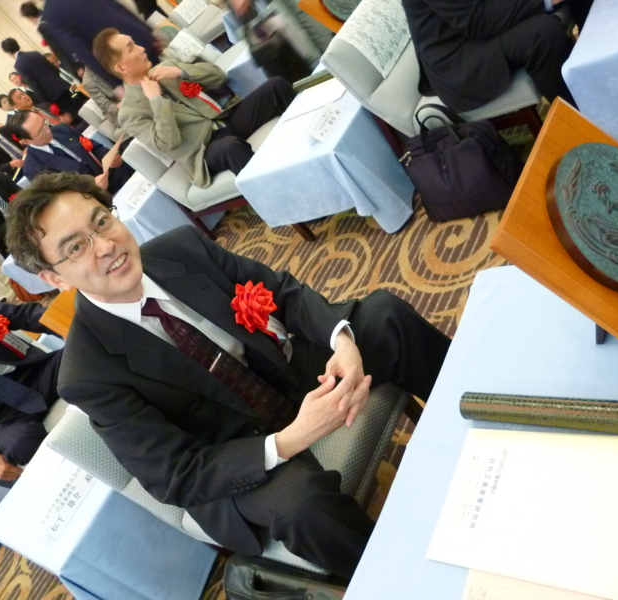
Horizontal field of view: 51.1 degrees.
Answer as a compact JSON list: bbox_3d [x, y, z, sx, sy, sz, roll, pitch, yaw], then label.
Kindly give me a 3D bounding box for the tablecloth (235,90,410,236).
[{"bbox_3d":[0.200,-0.715,2.796,0.602,0.403,0.888,-5,46,47],"label":"tablecloth"}]

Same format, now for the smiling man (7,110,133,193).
[{"bbox_3d":[-1.286,-0.689,3.852,0.740,1.120,0.520,-2,49,49],"label":"smiling man"}]

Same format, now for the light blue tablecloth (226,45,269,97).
[{"bbox_3d":[-0.099,-1.782,4.539,0.589,0.386,0.880,-5,46,47],"label":"light blue tablecloth"}]

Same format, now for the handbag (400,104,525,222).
[{"bbox_3d":[0.511,-0.479,2.189,0.380,0.360,0.200,-5,46,47],"label":"handbag"}]

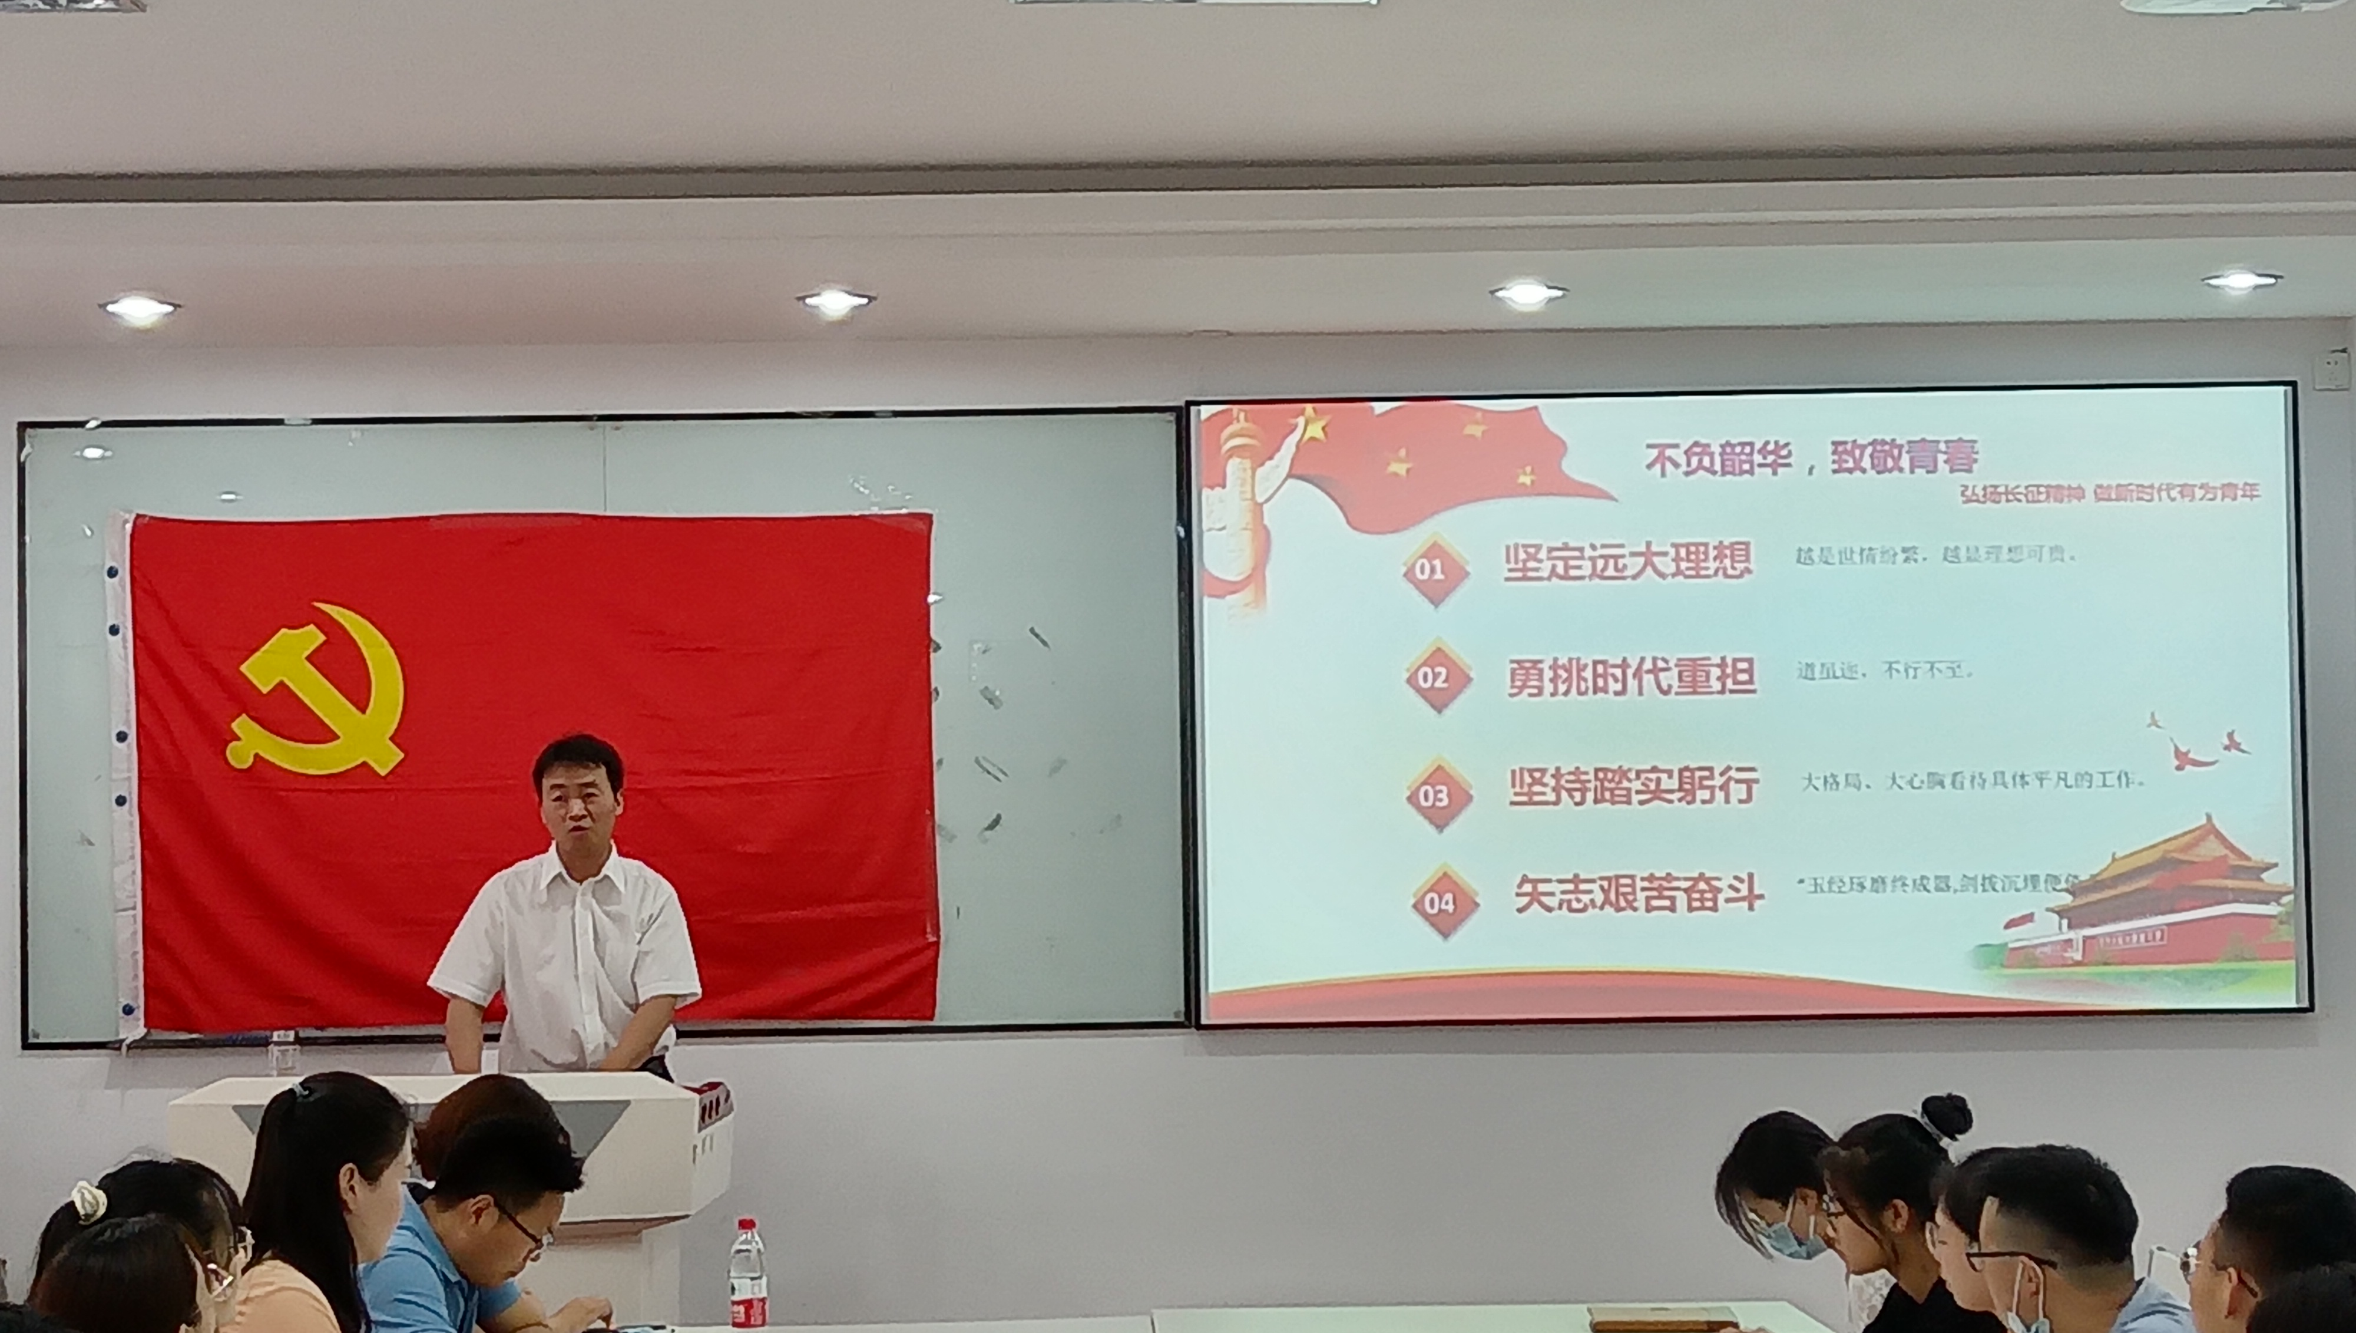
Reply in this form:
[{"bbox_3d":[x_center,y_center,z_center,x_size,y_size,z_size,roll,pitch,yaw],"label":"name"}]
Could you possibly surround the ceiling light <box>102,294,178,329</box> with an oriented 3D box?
[{"bbox_3d":[-2.306,-0.783,10.130,0.175,0.060,0.175,-1,-3,0],"label":"ceiling light"}]

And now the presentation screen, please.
[{"bbox_3d":[1.353,0.089,10.770,2.635,1.485,0.050,-1,-3,0],"label":"presentation screen"}]

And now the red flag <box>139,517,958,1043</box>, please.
[{"bbox_3d":[-1.541,0.245,10.772,1.930,1.220,0.040,-1,-3,0],"label":"red flag"}]

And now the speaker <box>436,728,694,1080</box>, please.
[{"bbox_3d":[-1.287,0.960,9.624,0.560,1.629,0.400,-1,-3,-1],"label":"speaker"}]

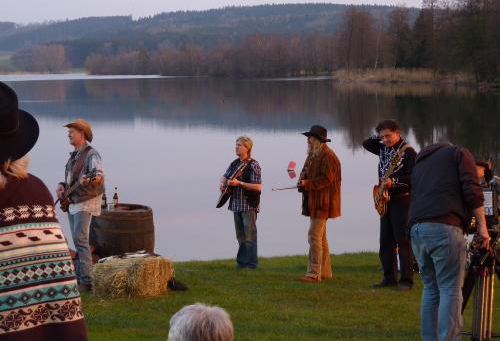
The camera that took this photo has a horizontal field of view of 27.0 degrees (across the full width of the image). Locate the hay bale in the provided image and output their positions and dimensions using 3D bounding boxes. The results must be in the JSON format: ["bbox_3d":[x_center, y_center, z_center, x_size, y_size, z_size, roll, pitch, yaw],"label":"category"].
[{"bbox_3d":[-1.238,1.128,11.050,0.460,0.360,0.860,0,2,29],"label":"hay bale"}]

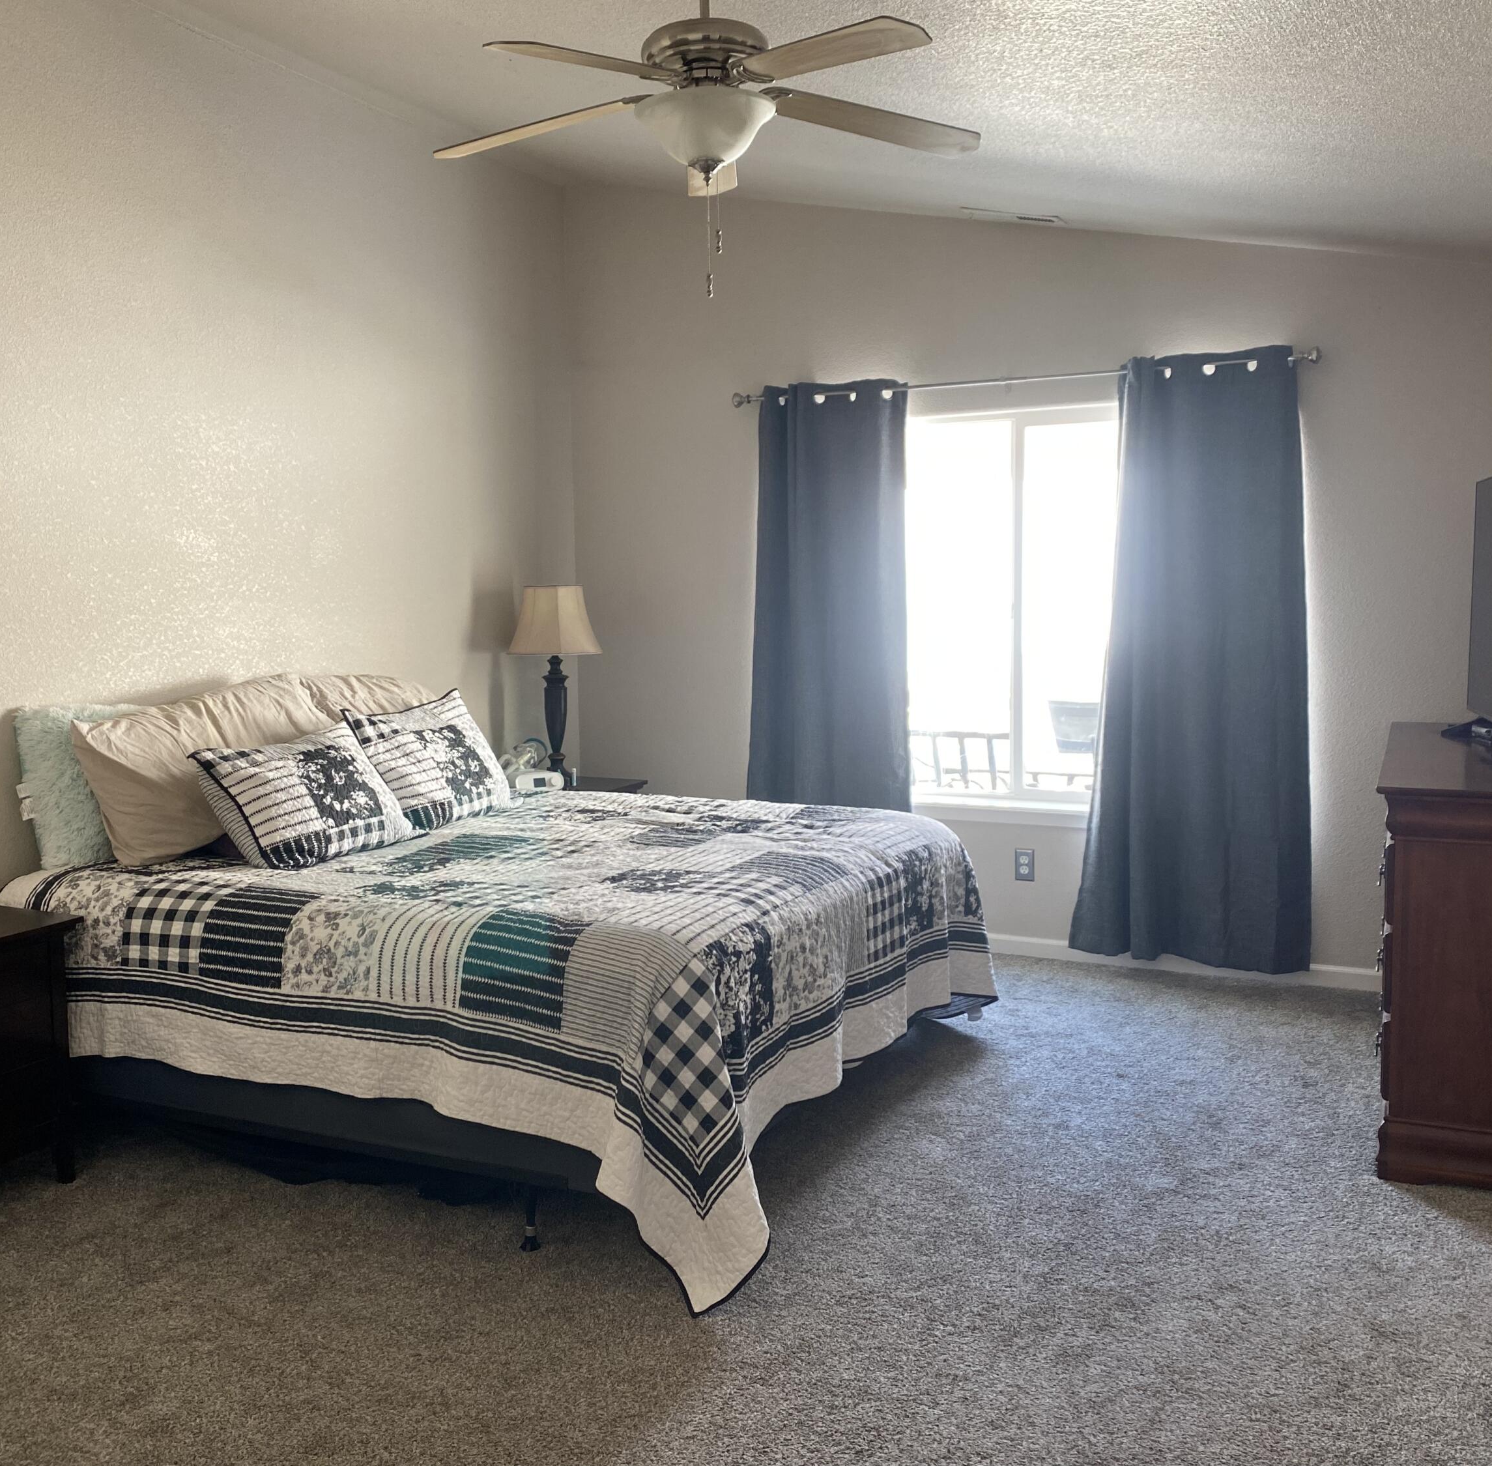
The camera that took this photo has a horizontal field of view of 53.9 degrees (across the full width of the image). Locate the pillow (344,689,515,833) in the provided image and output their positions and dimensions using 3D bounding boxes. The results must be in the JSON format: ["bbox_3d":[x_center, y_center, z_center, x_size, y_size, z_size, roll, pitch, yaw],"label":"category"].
[{"bbox_3d":[-1.011,0.088,4.674,0.150,0.410,0.580,-41,-12,24],"label":"pillow"}]

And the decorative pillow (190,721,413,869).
[{"bbox_3d":[-1.259,0.159,4.163,0.160,0.410,0.590,-41,-12,24],"label":"decorative pillow"}]

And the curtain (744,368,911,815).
[{"bbox_3d":[0.300,-0.281,5.713,0.720,2.110,0.120,2,6,26],"label":"curtain"}]

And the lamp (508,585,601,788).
[{"bbox_3d":[-0.745,-0.178,5.772,0.410,0.800,0.410,-1,6,0],"label":"lamp"}]

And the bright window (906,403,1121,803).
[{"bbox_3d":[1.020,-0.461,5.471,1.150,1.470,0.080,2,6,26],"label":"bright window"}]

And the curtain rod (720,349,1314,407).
[{"bbox_3d":[0.917,-1.276,5.304,2.170,0.050,0.090,2,6,26],"label":"curtain rod"}]

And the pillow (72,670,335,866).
[{"bbox_3d":[-1.544,0.096,4.316,0.200,0.470,0.860,-17,-2,26],"label":"pillow"}]

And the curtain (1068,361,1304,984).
[{"bbox_3d":[1.541,-0.243,5.115,0.820,2.110,0.120,2,6,26],"label":"curtain"}]

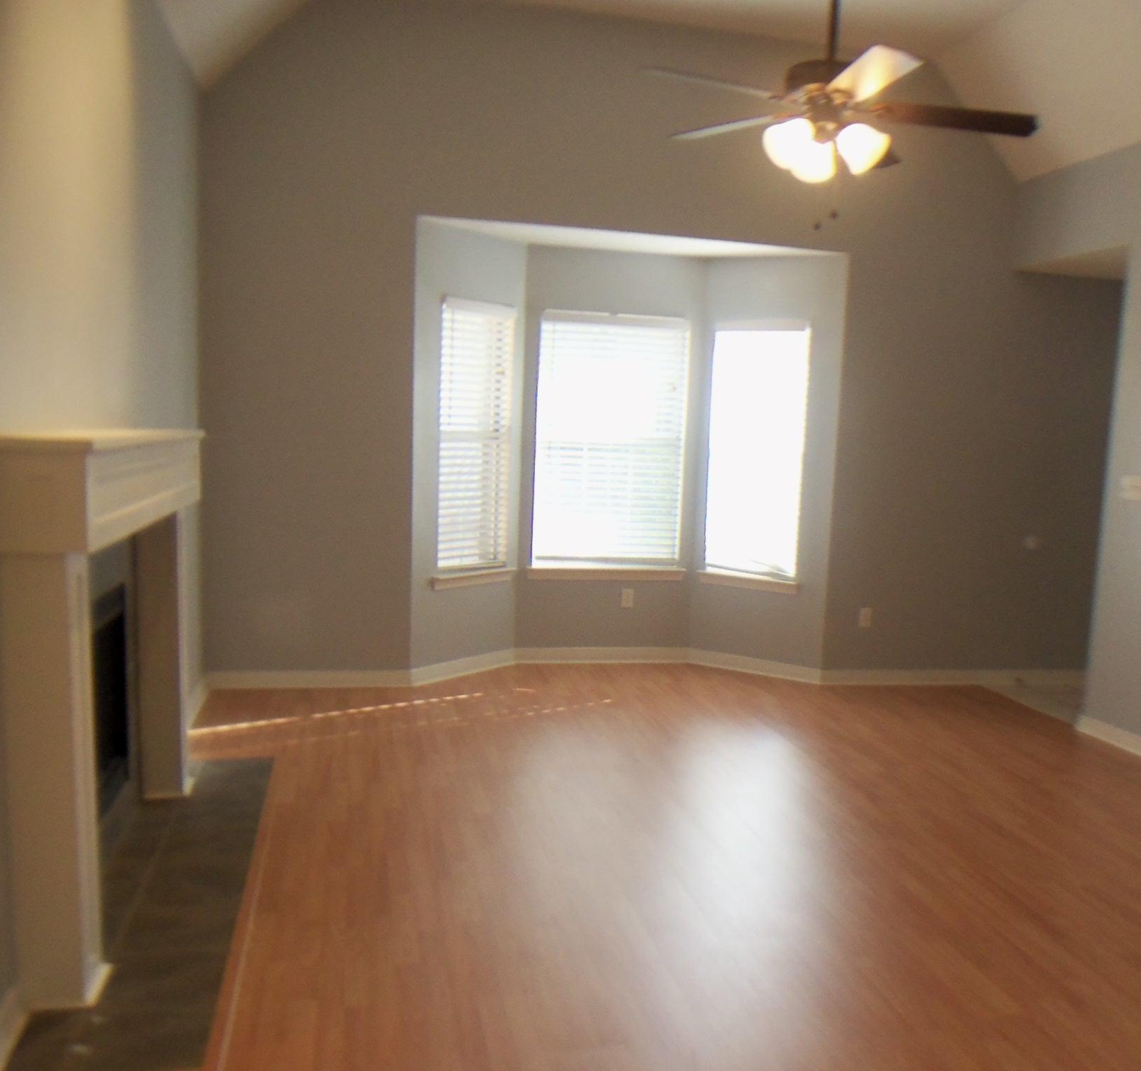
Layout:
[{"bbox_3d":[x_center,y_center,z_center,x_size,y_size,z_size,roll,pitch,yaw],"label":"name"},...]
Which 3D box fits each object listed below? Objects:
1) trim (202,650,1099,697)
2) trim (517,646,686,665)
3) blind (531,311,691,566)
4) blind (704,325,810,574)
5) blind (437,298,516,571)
[{"bbox_3d":[0.558,0.758,6.741,5.086,0.096,0.609,1,6,-11],"label":"trim"},{"bbox_3d":[0.201,0.727,6.957,1.059,0.092,0.020,1,6,-11],"label":"trim"},{"bbox_3d":[0.246,-0.560,6.870,0.883,1.470,0.055,1,6,-11],"label":"blind"},{"bbox_3d":[1.097,-0.507,6.775,0.584,1.448,0.055,5,7,31],"label":"blind"},{"bbox_3d":[-0.539,-0.552,6.448,0.055,1.469,0.576,6,7,37],"label":"blind"}]

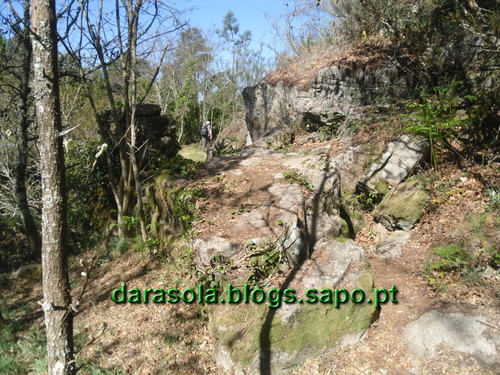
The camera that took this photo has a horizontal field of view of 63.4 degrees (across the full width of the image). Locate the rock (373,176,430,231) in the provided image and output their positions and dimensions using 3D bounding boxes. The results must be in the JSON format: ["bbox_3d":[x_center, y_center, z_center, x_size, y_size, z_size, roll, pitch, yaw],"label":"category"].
[{"bbox_3d":[2.360,0.250,6.300,0.820,0.660,0.750,2,6,22],"label":"rock"}]

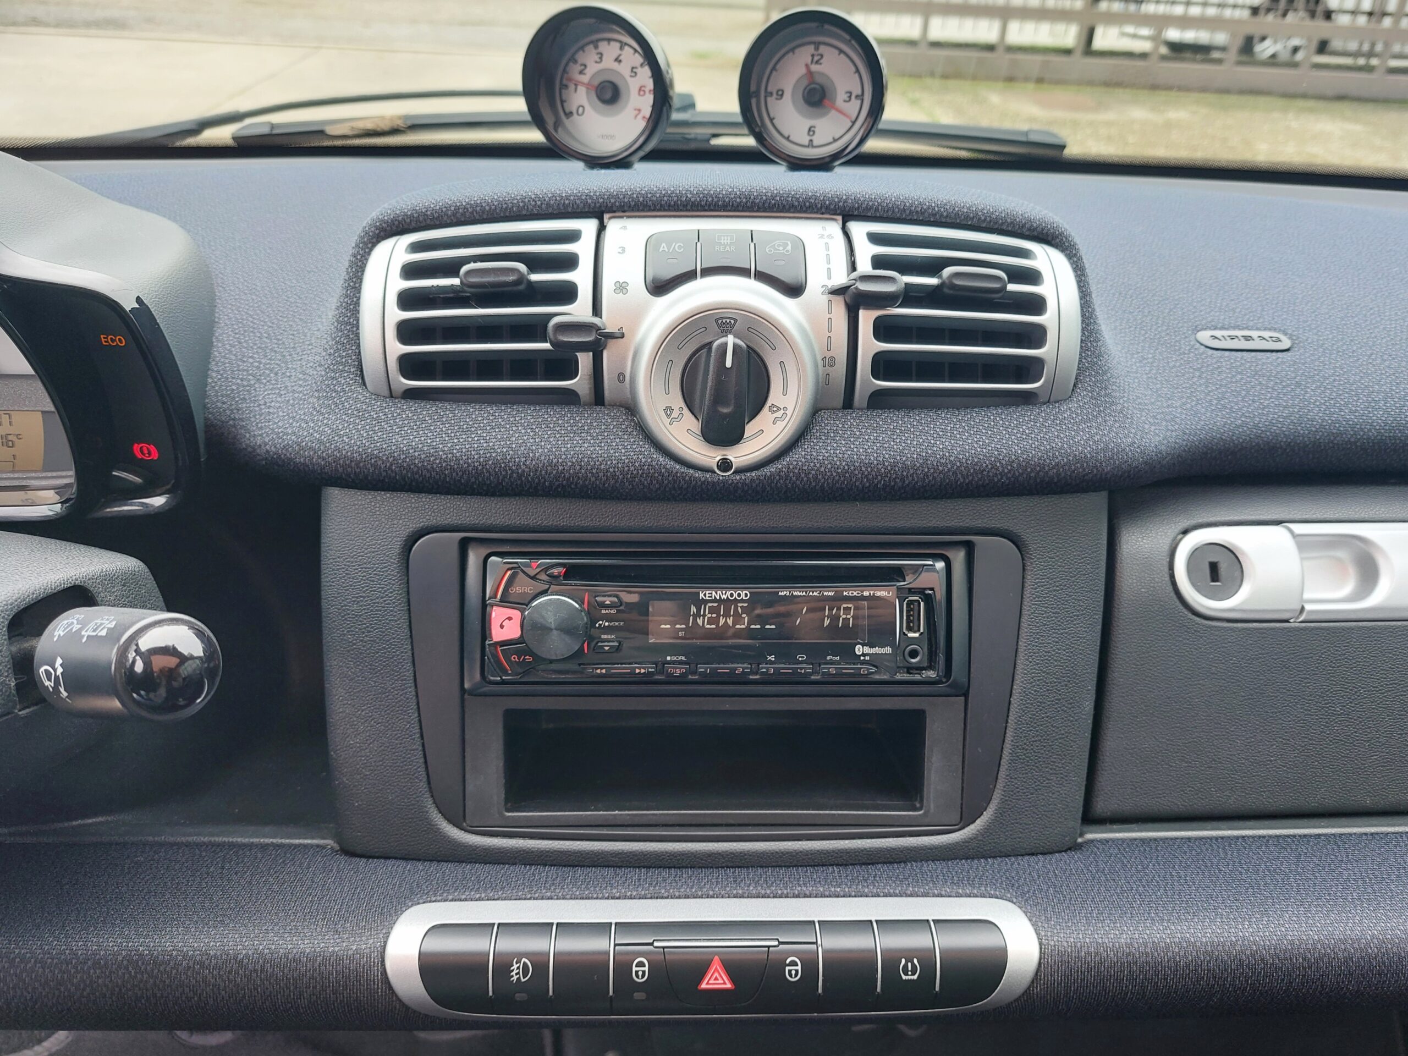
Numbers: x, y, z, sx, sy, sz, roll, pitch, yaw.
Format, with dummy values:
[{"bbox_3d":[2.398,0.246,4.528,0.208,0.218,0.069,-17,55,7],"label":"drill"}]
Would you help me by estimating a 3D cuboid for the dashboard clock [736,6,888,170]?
[{"bbox_3d":[0.046,-0.186,0.436,0.061,0.066,0.052,8,14,14],"label":"dashboard clock"}]

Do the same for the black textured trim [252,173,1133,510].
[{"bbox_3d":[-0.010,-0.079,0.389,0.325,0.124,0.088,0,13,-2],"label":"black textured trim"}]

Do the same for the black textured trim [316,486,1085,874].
[{"bbox_3d":[0.004,0.057,0.388,0.296,0.146,0.043,0,3,-2],"label":"black textured trim"}]

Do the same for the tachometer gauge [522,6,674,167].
[{"bbox_3d":[-0.043,-0.187,0.434,0.061,0.066,0.052,10,12,18],"label":"tachometer gauge"}]

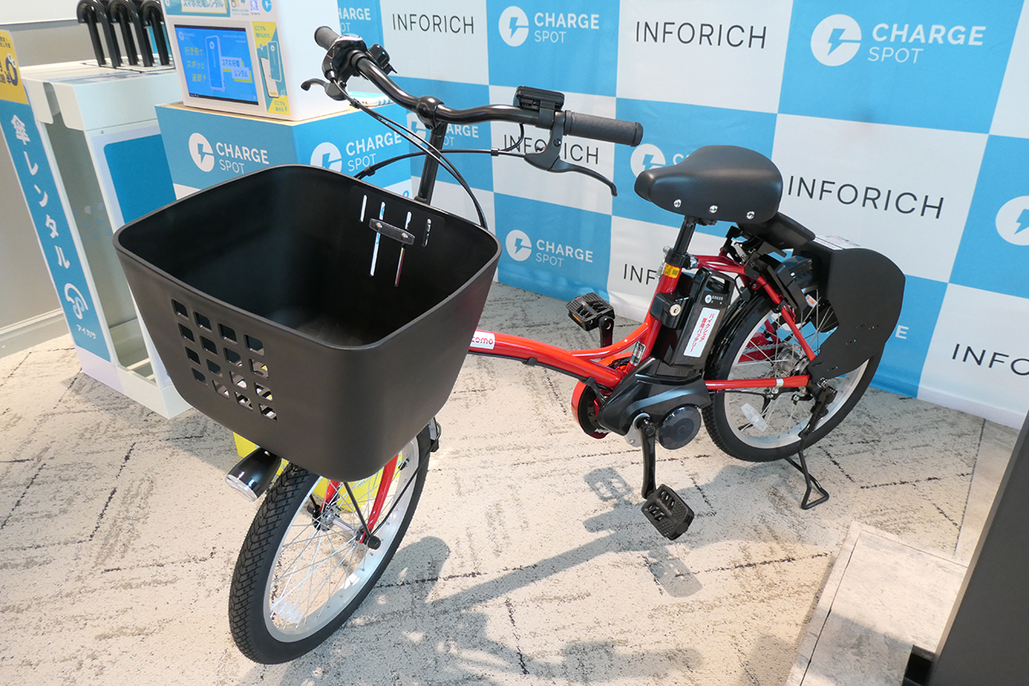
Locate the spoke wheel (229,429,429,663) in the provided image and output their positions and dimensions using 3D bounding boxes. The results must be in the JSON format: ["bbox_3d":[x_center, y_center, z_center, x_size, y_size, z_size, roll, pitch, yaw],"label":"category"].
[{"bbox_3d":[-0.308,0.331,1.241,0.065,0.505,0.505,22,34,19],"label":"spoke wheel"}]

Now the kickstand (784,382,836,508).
[{"bbox_3d":[0.677,0.195,1.653,0.130,0.320,0.240,-11,30,-19],"label":"kickstand"}]

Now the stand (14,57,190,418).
[{"bbox_3d":[-1.049,-0.340,2.054,0.483,0.904,0.500,18,33,30],"label":"stand"}]

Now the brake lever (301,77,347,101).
[{"bbox_3d":[-0.322,-0.426,1.154,0.123,0.038,0.040,26,37,32],"label":"brake lever"}]

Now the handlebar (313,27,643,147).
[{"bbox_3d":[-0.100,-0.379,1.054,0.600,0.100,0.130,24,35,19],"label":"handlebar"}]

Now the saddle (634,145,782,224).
[{"bbox_3d":[0.346,-0.289,1.267,0.275,0.115,0.200,-11,29,-19],"label":"saddle"}]

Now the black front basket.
[{"bbox_3d":[-0.274,-0.038,0.992,0.430,0.262,0.362,23,39,18],"label":"black front basket"}]

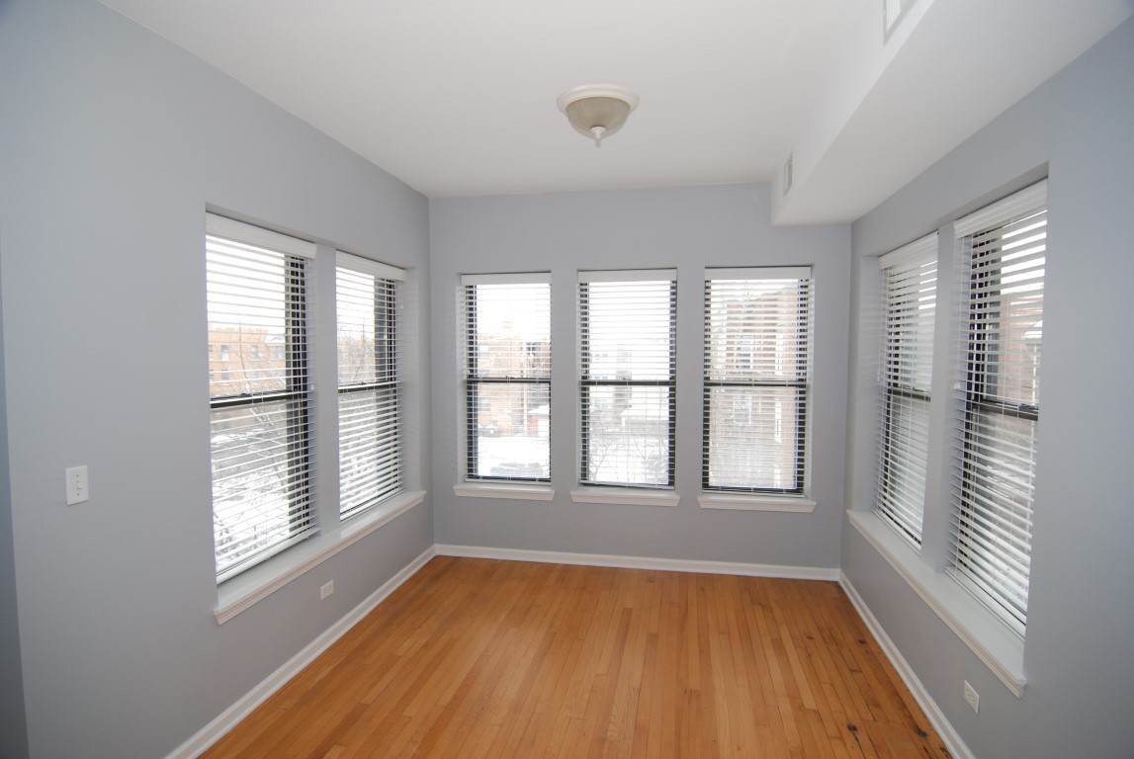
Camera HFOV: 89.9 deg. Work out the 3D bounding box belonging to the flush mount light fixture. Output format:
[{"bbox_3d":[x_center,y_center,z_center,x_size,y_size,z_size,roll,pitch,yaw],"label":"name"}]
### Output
[{"bbox_3d":[0.146,-1.191,2.655,0.378,0.210,0.378,1,3,11],"label":"flush mount light fixture"}]

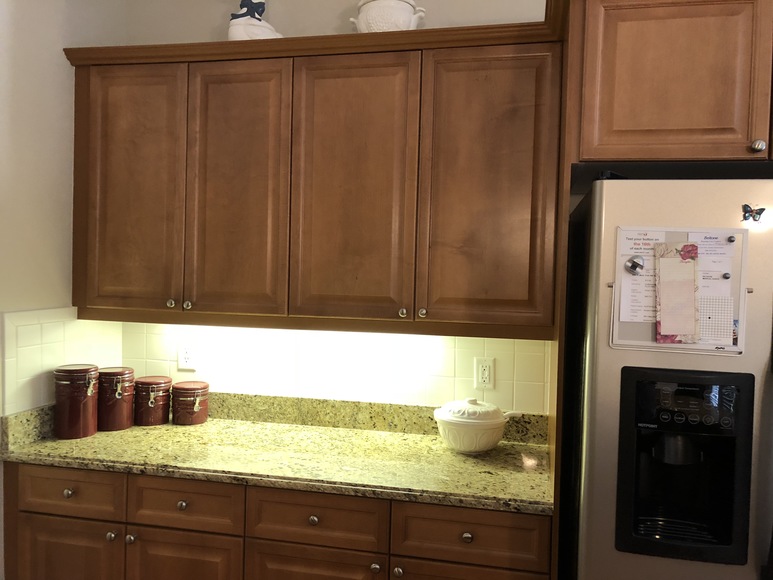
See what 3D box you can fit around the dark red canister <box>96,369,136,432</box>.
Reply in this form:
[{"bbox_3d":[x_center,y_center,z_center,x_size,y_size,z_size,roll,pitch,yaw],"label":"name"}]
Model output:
[{"bbox_3d":[-1.050,0.422,2.420,0.145,0.222,0.153,0,2,-32],"label":"dark red canister"}]

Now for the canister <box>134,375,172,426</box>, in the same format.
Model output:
[{"bbox_3d":[-0.939,0.447,2.514,0.145,0.172,0.153,1,2,-20],"label":"canister"}]

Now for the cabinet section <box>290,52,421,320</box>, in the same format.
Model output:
[{"bbox_3d":[-0.078,-0.352,2.272,0.445,0.890,0.329,2,1,12],"label":"cabinet section"}]

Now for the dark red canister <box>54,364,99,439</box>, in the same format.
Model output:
[{"bbox_3d":[-1.135,0.410,2.302,0.153,0.249,0.145,1,2,0],"label":"dark red canister"}]

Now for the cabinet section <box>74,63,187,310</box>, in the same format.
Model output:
[{"bbox_3d":[-0.915,-0.377,2.449,0.475,0.890,0.329,2,1,12],"label":"cabinet section"}]

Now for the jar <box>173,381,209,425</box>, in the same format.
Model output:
[{"bbox_3d":[-0.795,0.461,2.536,0.145,0.150,0.153,0,2,-40],"label":"jar"}]

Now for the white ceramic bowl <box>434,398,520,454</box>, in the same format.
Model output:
[{"bbox_3d":[0.328,0.481,2.239,0.300,0.180,0.258,2,2,12],"label":"white ceramic bowl"}]

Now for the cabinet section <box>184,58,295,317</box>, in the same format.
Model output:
[{"bbox_3d":[-0.489,-0.364,2.359,0.397,0.890,0.329,2,1,12],"label":"cabinet section"}]

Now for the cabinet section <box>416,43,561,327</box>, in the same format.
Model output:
[{"bbox_3d":[0.358,-0.339,2.180,0.446,0.890,0.329,2,1,12],"label":"cabinet section"}]

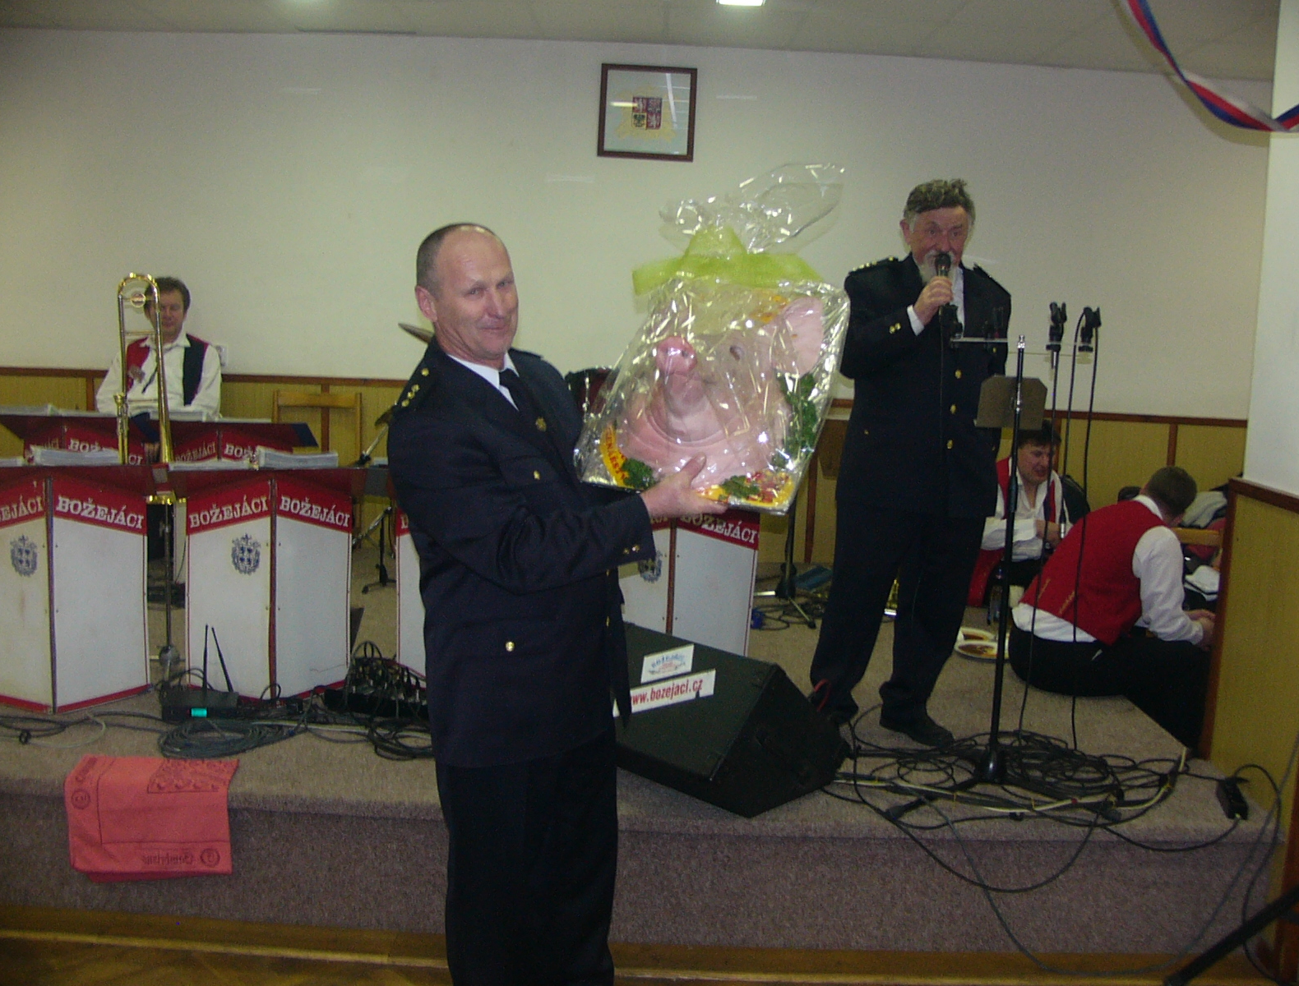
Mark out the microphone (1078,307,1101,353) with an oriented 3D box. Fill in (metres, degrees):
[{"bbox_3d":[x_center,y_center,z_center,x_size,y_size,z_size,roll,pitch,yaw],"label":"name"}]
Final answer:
[{"bbox_3d":[1.231,-0.455,3.719,0.063,0.128,0.065,2,7,0],"label":"microphone"}]

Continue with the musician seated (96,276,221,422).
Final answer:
[{"bbox_3d":[-2.201,-0.281,6.083,0.570,1.400,0.800,1,7,-12],"label":"musician seated"}]

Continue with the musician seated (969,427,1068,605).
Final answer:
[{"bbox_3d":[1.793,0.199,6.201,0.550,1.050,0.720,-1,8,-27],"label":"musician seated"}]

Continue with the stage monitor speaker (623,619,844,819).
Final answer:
[{"bbox_3d":[0.122,0.609,3.803,0.680,0.405,0.630,9,10,42],"label":"stage monitor speaker"}]

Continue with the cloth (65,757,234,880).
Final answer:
[{"bbox_3d":[-1.323,0.881,3.583,0.430,0.240,0.310,2,7,0],"label":"cloth"}]

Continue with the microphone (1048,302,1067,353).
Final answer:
[{"bbox_3d":[1.142,-0.462,3.717,0.054,0.142,0.065,2,7,0],"label":"microphone"}]

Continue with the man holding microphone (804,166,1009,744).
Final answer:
[{"bbox_3d":[0.836,-0.099,4.223,0.570,1.770,0.460,-1,8,-25],"label":"man holding microphone"}]

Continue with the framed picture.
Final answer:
[{"bbox_3d":[-0.010,-2.031,7.104,0.520,0.515,0.030,2,7,0],"label":"framed picture"}]

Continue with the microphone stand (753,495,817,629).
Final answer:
[{"bbox_3d":[0.665,-0.083,5.968,0.550,1.300,0.550,2,7,0],"label":"microphone stand"}]

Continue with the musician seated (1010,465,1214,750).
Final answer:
[{"bbox_3d":[1.767,0.450,5.056,0.850,1.120,0.580,-2,8,-30],"label":"musician seated"}]

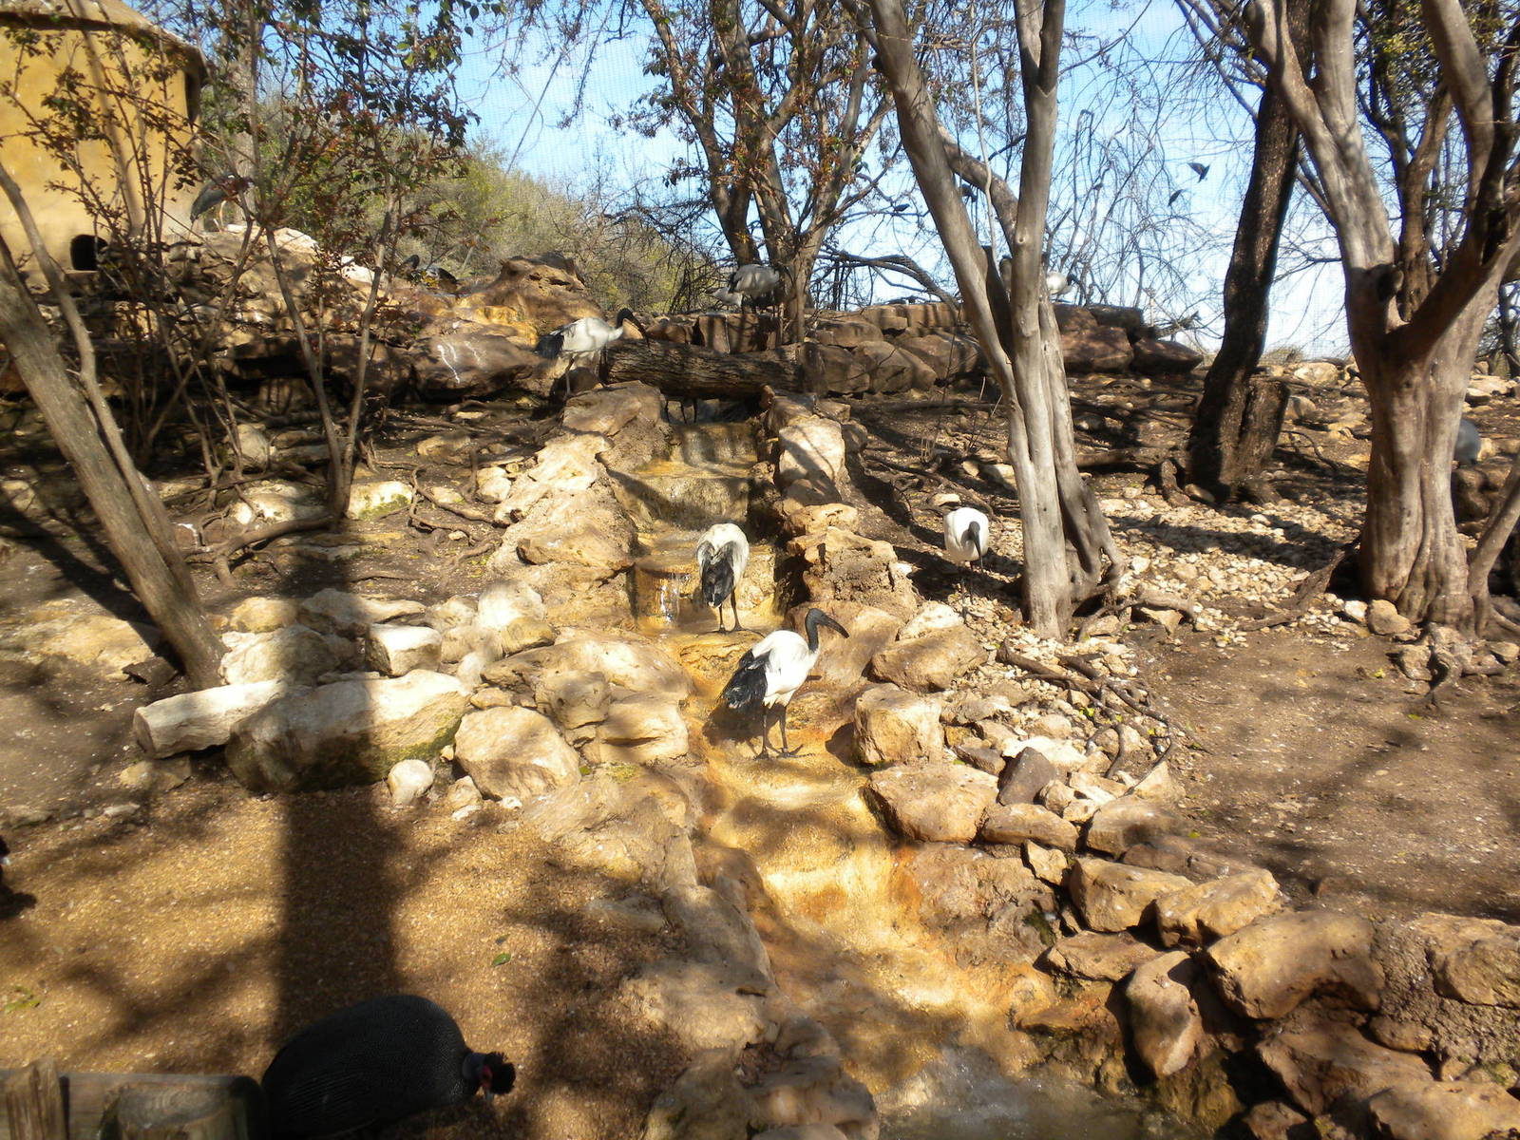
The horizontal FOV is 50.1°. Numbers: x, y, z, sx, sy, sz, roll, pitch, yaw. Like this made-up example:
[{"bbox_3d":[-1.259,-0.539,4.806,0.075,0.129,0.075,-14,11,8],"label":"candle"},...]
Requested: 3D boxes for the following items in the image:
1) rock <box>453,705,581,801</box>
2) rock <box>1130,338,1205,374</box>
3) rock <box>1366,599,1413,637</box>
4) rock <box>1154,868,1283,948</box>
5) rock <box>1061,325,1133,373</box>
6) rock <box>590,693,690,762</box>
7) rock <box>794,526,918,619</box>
[{"bbox_3d":[-0.923,0.695,6.200,0.449,0.331,0.380,1,6,10],"label":"rock"},{"bbox_3d":[3.256,-1.704,13.000,0.529,0.299,0.450,0,6,0],"label":"rock"},{"bbox_3d":[2.440,0.186,6.300,0.157,0.143,0.126,0,7,0],"label":"rock"},{"bbox_3d":[1.355,0.997,4.800,0.351,0.182,0.250,-3,7,-25],"label":"rock"},{"bbox_3d":[2.292,-1.523,11.200,0.560,0.330,0.420,1,6,11],"label":"rock"},{"bbox_3d":[-0.482,0.644,6.650,0.382,0.248,0.340,0,6,0],"label":"rock"},{"bbox_3d":[0.385,0.017,6.500,0.488,0.362,0.391,0,7,0],"label":"rock"}]

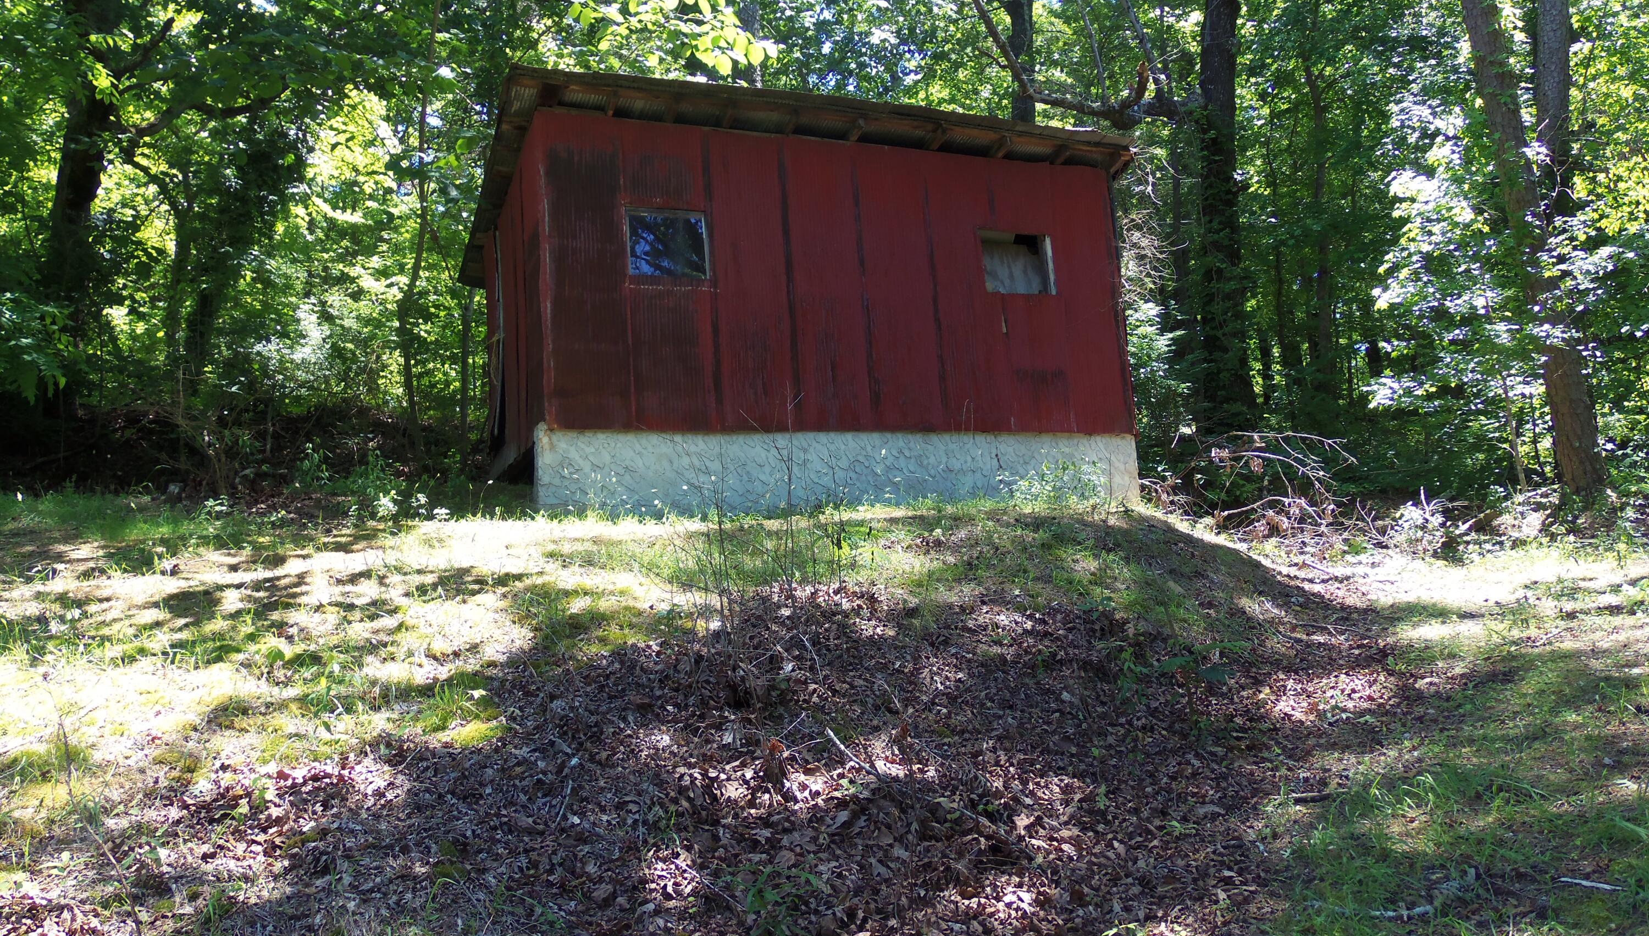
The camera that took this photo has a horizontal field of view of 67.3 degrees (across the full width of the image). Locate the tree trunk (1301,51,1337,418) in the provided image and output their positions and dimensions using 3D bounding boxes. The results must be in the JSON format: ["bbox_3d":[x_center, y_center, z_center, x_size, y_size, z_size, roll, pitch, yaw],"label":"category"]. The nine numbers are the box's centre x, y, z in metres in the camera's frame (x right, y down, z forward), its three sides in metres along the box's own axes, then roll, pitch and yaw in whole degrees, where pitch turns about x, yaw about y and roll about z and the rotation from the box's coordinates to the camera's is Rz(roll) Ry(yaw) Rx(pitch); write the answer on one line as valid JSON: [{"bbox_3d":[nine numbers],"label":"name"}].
[{"bbox_3d":[7.199,-3.305,18.000,0.320,5.300,0.300,-2,-2,0],"label":"tree trunk"}]

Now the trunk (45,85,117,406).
[{"bbox_3d":[-8.417,-2.585,14.000,0.500,3.650,0.460,6,-2,0],"label":"trunk"}]

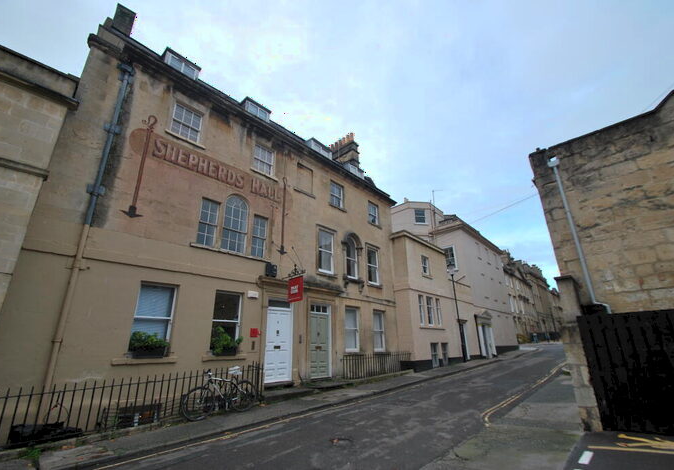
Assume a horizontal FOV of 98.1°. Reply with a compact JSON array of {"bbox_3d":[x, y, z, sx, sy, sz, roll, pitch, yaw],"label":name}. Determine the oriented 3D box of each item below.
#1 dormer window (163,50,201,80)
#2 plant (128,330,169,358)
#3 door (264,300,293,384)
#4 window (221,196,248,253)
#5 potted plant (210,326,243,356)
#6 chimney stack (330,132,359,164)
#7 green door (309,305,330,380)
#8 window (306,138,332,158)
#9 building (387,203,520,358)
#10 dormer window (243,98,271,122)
[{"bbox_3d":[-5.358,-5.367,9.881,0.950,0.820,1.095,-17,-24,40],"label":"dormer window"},{"bbox_3d":[-4.300,2.507,6.696,0.300,0.600,0.800,-17,-24,40],"label":"plant"},{"bbox_3d":[-1.840,3.429,9.514,0.120,2.501,1.066,-17,-24,40],"label":"door"},{"bbox_3d":[-3.202,-0.392,9.306,0.150,1.919,0.820,-17,-24,40],"label":"window"},{"bbox_3d":[-2.995,2.915,8.061,0.300,0.696,0.824,-17,-24,40],"label":"potted plant"},{"bbox_3d":[0.398,-5.314,19.664,2.300,2.300,0.693,-17,-24,40],"label":"chimney stack"},{"bbox_3d":[-0.598,3.885,10.789,0.120,2.534,1.050,-17,-24,40],"label":"green door"},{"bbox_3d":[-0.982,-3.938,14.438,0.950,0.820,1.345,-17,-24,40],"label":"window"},{"bbox_3d":[7.325,4.027,24.623,8.000,11.500,19.700,-17,-24,40],"label":"building"},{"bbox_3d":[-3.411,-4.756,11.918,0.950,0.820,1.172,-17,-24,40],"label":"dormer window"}]

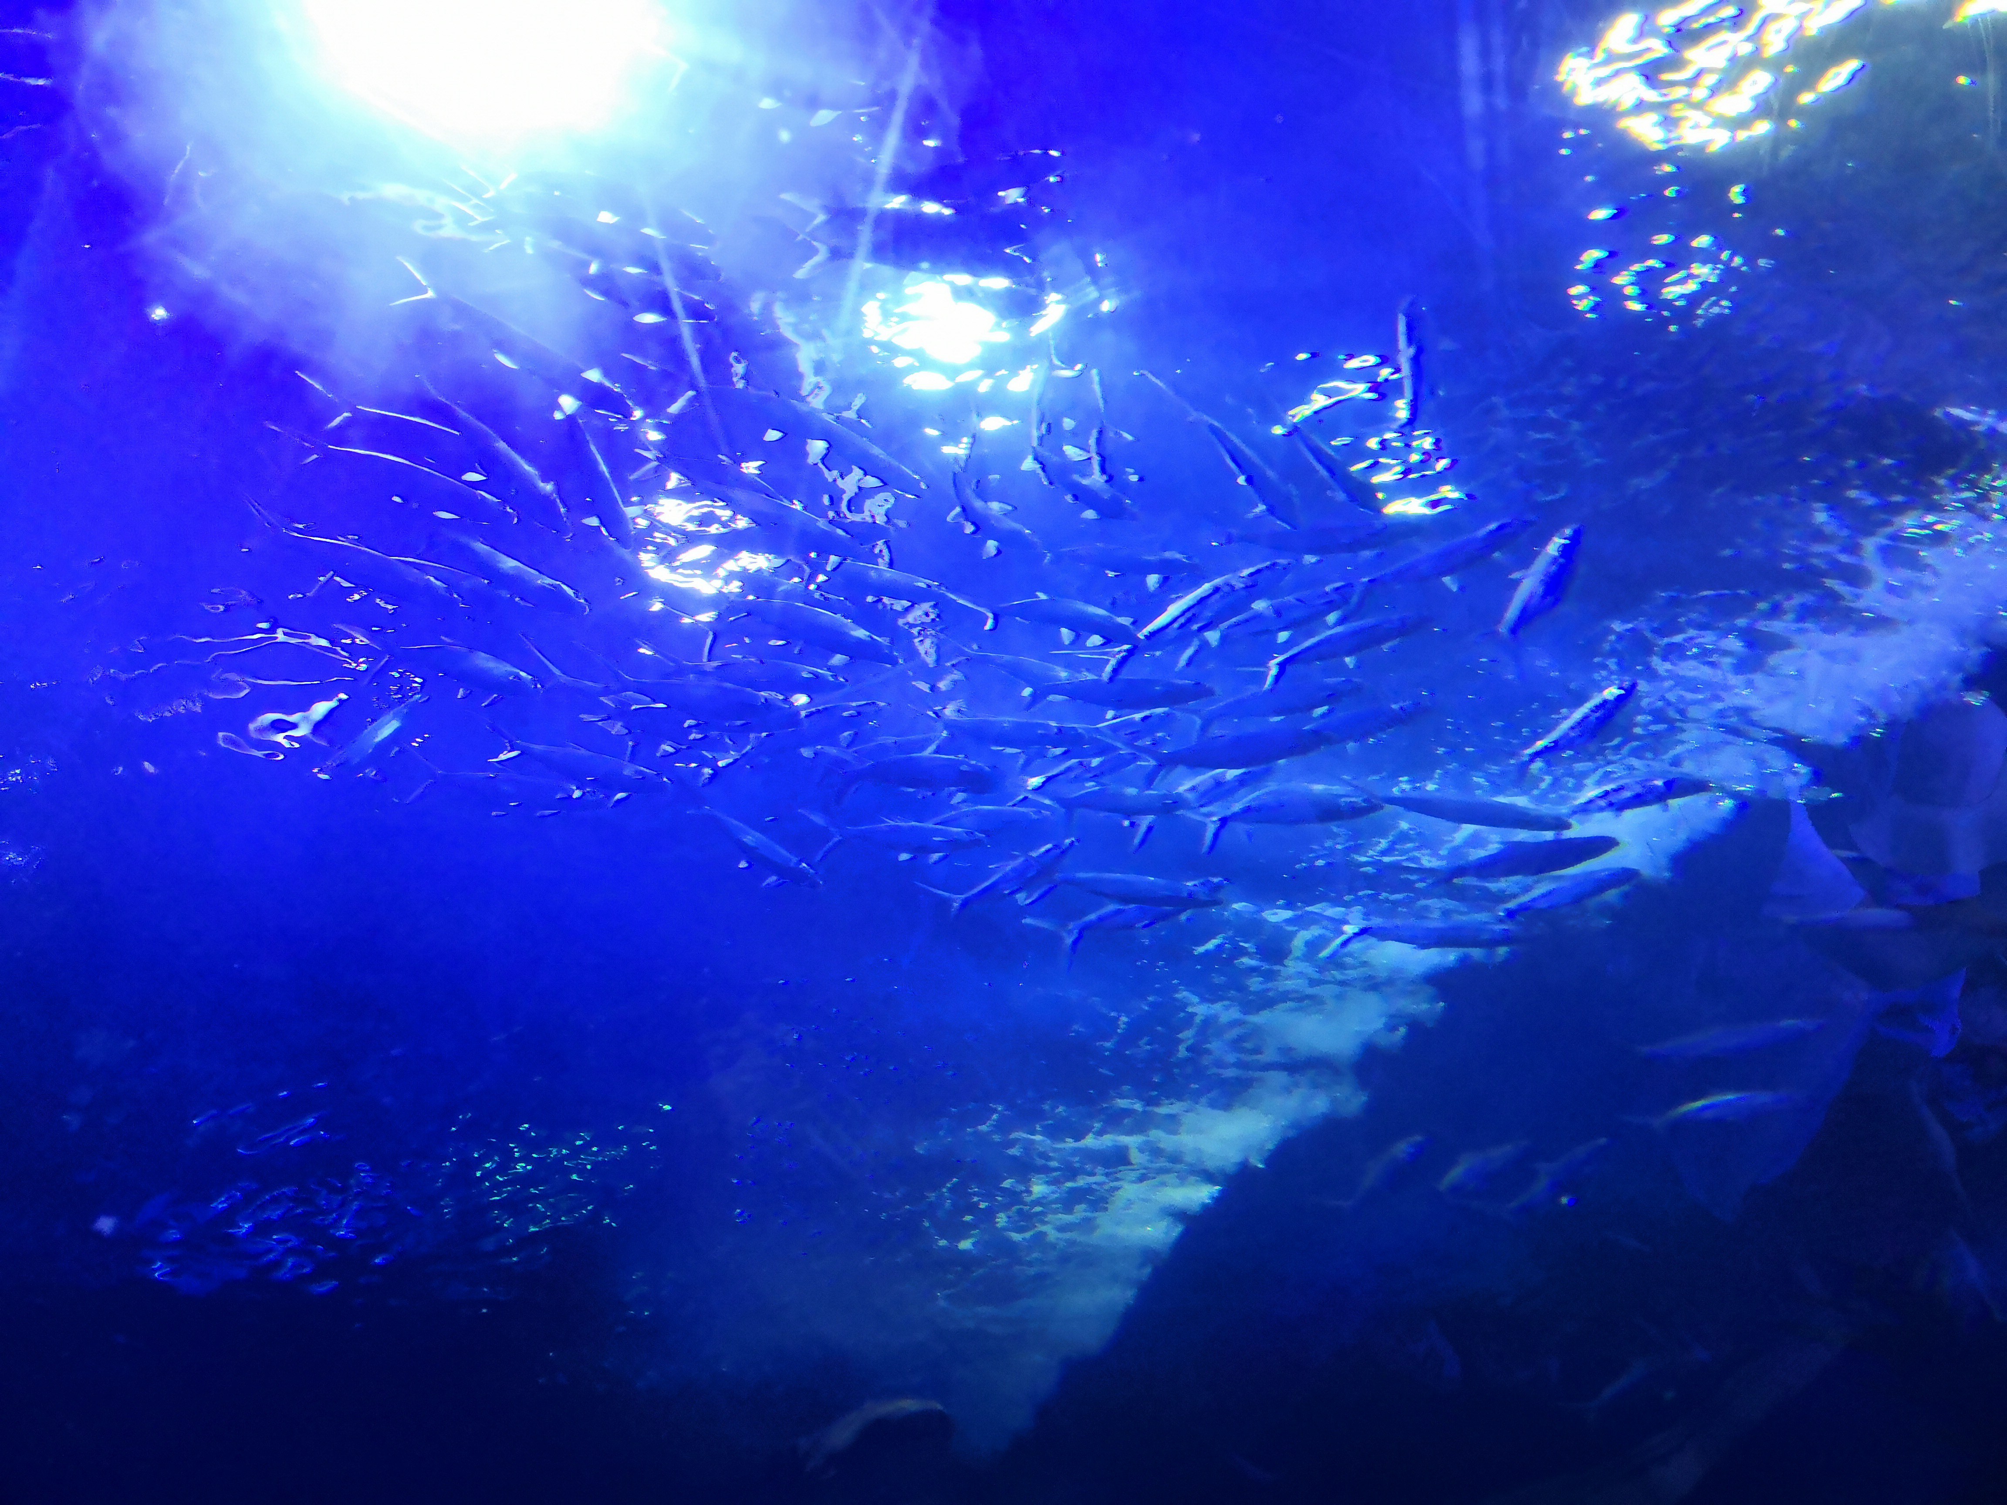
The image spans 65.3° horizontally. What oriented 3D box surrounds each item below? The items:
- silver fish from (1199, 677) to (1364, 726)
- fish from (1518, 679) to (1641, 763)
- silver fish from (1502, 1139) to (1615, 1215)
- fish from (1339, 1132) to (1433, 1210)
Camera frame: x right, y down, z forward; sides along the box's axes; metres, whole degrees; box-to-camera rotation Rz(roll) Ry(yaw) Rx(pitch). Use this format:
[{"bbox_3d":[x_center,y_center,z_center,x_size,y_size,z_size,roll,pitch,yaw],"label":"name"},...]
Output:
[{"bbox_3d":[0.455,-0.083,2.572,0.280,0.062,0.036,-13,-30,15],"label":"silver fish"},{"bbox_3d":[1.163,-0.059,3.175,0.280,0.062,0.036,-38,-43,24],"label":"fish"},{"bbox_3d":[1.167,0.892,3.296,0.280,0.062,0.036,-42,-44,19],"label":"silver fish"},{"bbox_3d":[0.847,0.933,3.486,0.280,0.062,0.036,-44,-45,18],"label":"fish"}]

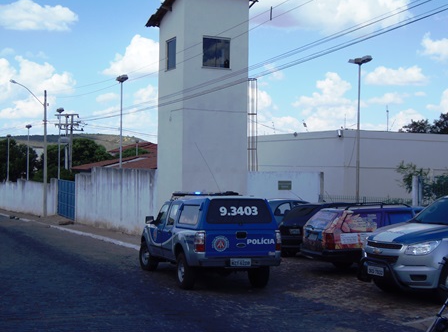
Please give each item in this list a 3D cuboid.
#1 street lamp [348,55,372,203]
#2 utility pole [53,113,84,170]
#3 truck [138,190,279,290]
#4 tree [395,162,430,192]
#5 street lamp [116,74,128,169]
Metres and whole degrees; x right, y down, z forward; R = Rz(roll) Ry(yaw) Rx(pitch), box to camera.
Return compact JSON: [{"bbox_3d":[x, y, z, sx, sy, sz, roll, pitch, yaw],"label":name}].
[{"bbox_3d":[5.756,-1.040,26.800,0.450,7.280,1.400,1,0,-27],"label":"street lamp"},{"bbox_3d":[-14.466,-0.415,59.000,2.600,9.000,1.300,1,0,-20],"label":"utility pole"},{"bbox_3d":[-0.573,1.592,14.283,1.820,1.930,5.120,1,-3,-20],"label":"truck"},{"bbox_3d":[7.321,1.070,24.500,1.400,2.550,1.400,1,0,17],"label":"tree"},{"bbox_3d":[-5.217,-0.780,32.500,0.400,7.760,1.400,1,0,-27],"label":"street lamp"}]

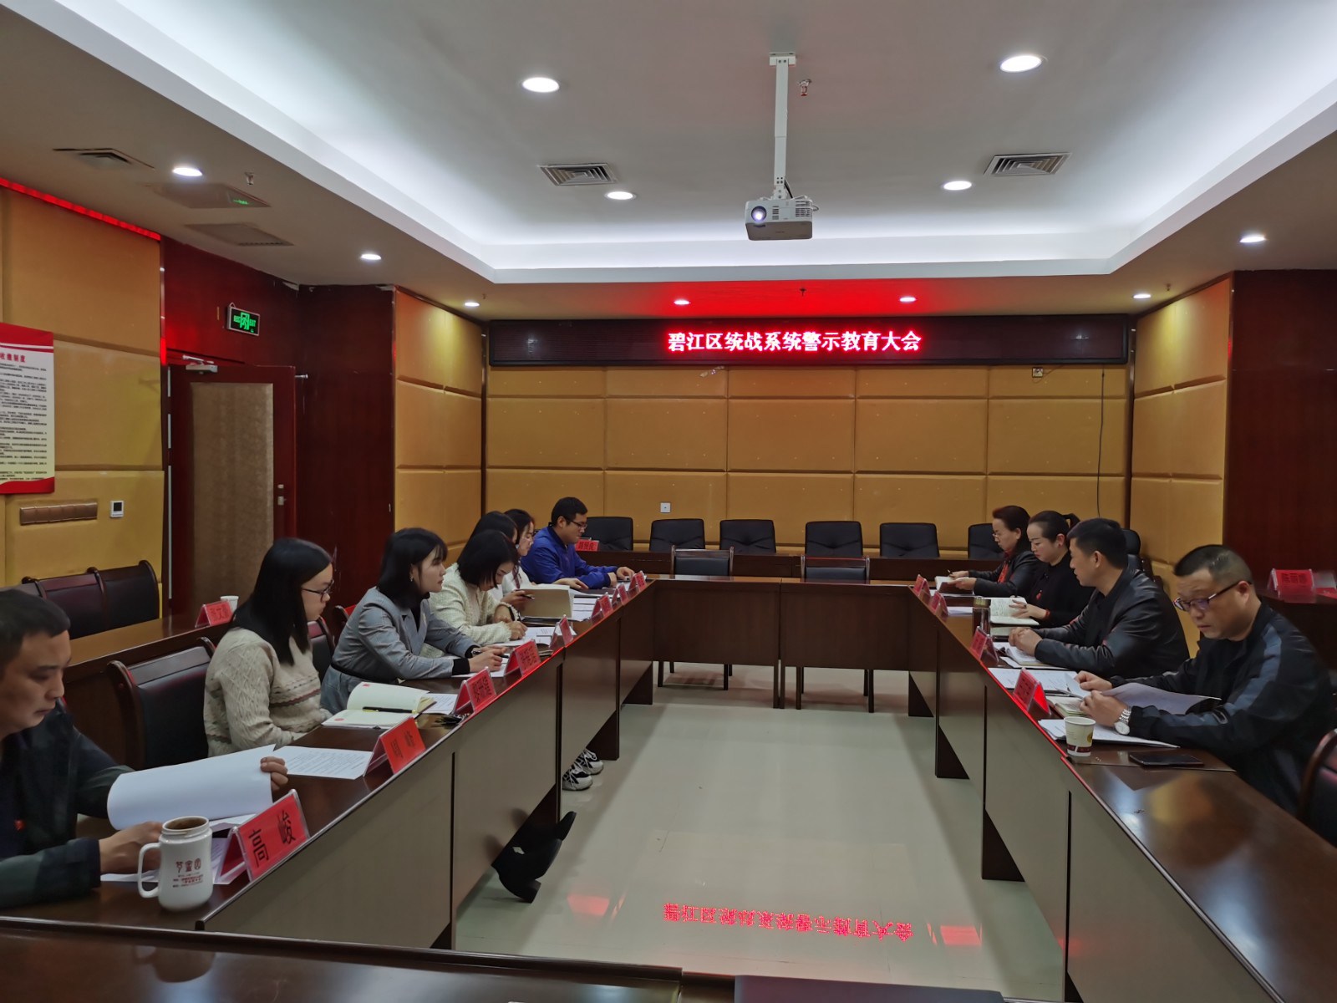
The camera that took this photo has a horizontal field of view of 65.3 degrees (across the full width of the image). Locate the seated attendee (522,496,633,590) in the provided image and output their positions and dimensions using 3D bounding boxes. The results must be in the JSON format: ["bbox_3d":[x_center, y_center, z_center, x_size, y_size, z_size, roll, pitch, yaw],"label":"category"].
[{"bbox_3d":[-0.515,0.601,5.862,0.750,1.250,0.550,1,2,13],"label":"seated attendee"}]

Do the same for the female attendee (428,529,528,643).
[{"bbox_3d":[-0.701,0.696,4.083,0.680,1.180,0.500,1,2,16],"label":"female attendee"}]

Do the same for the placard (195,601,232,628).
[{"bbox_3d":[-1.930,0.473,4.450,0.065,0.092,0.205,1,2,7],"label":"placard"}]

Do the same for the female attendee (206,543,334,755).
[{"bbox_3d":[-0.981,0.712,2.721,0.660,1.240,0.480,1,2,7],"label":"female attendee"}]

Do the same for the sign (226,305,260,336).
[{"bbox_3d":[-2.755,-1.162,6.762,0.025,0.148,0.355,1,2,8],"label":"sign"}]

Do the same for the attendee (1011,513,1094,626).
[{"bbox_3d":[1.815,0.670,4.781,0.640,1.240,0.480,1,2,-1],"label":"attendee"}]

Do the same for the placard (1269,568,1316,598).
[{"bbox_3d":[3.486,0.462,5.840,0.205,0.105,0.070,1,2,7],"label":"placard"}]

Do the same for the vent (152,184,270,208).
[{"bbox_3d":[-2.245,-1.470,5.053,0.430,0.030,0.430,1,2,8],"label":"vent"}]

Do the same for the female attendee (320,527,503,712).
[{"bbox_3d":[-0.828,0.698,3.518,0.800,1.220,0.500,1,2,7],"label":"female attendee"}]

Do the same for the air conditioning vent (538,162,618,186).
[{"bbox_3d":[-0.501,-1.864,5.912,0.390,0.040,0.390,1,2,7],"label":"air conditioning vent"}]

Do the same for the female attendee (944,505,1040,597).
[{"bbox_3d":[1.809,0.641,5.665,0.700,1.235,0.500,1,2,2],"label":"female attendee"}]

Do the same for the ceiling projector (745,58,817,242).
[{"bbox_3d":[0.438,-1.404,4.104,0.285,0.670,0.260,1,2,8],"label":"ceiling projector"}]

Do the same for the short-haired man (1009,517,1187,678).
[{"bbox_3d":[1.561,0.693,3.722,0.750,1.260,0.550,1,2,8],"label":"short-haired man"}]

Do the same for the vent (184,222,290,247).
[{"bbox_3d":[-2.460,-1.549,6.016,0.390,0.040,0.560,1,2,7],"label":"vent"}]

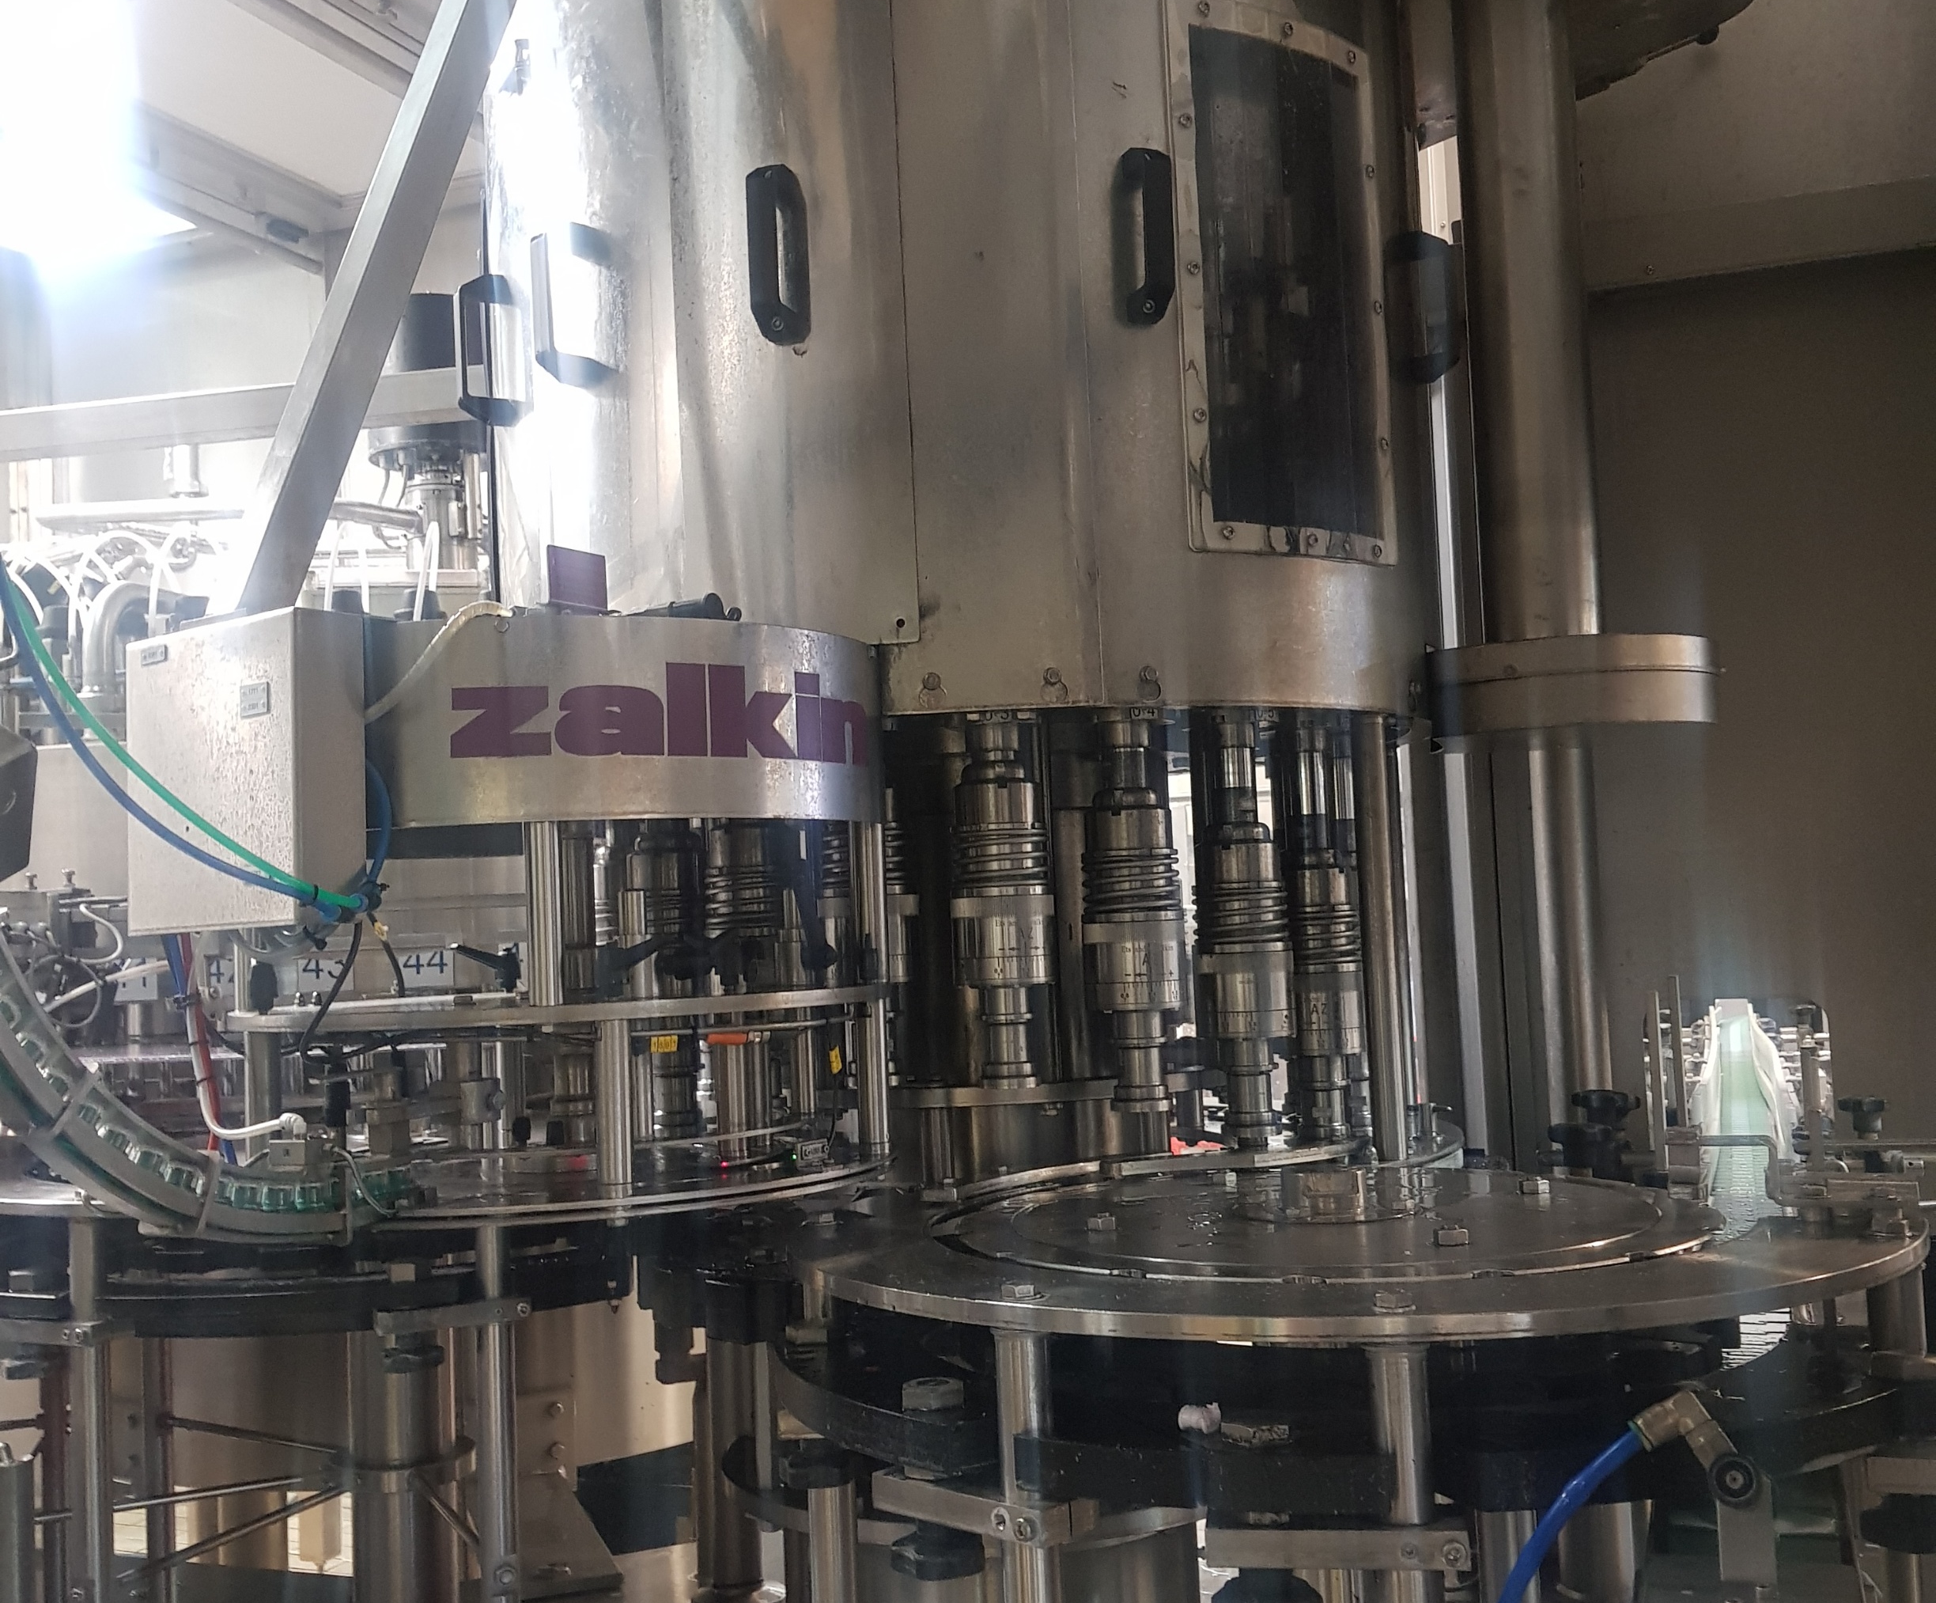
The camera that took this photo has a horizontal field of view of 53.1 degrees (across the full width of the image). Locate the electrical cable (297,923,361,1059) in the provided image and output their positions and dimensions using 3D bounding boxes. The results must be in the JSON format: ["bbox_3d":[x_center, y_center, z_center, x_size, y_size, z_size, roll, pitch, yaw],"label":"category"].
[{"bbox_3d":[-0.517,0.153,1.570,0.050,0.110,0.035,-2,-4,0],"label":"electrical cable"}]

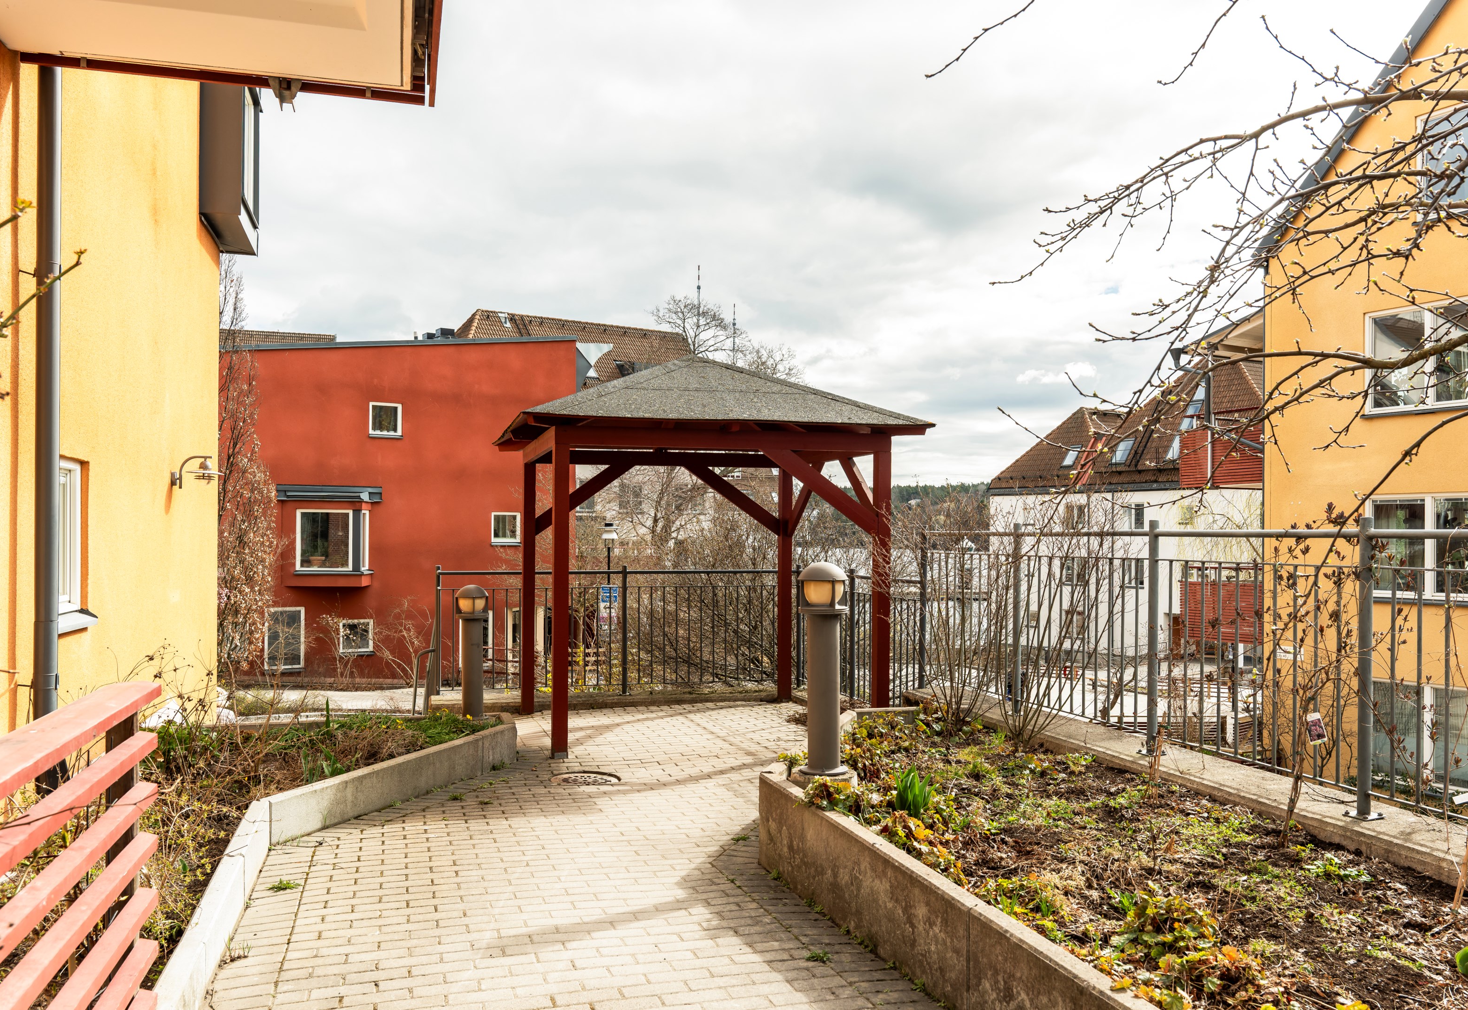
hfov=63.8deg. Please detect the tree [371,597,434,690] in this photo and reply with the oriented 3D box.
[{"bbox_3d":[-8.302,3.423,29.500,1.570,2.300,1.500,0,-1,0],"label":"tree"}]

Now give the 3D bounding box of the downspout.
[{"bbox_3d":[-2.621,-0.292,4.500,0.080,2.975,0.080,1,-1,-15],"label":"downspout"}]

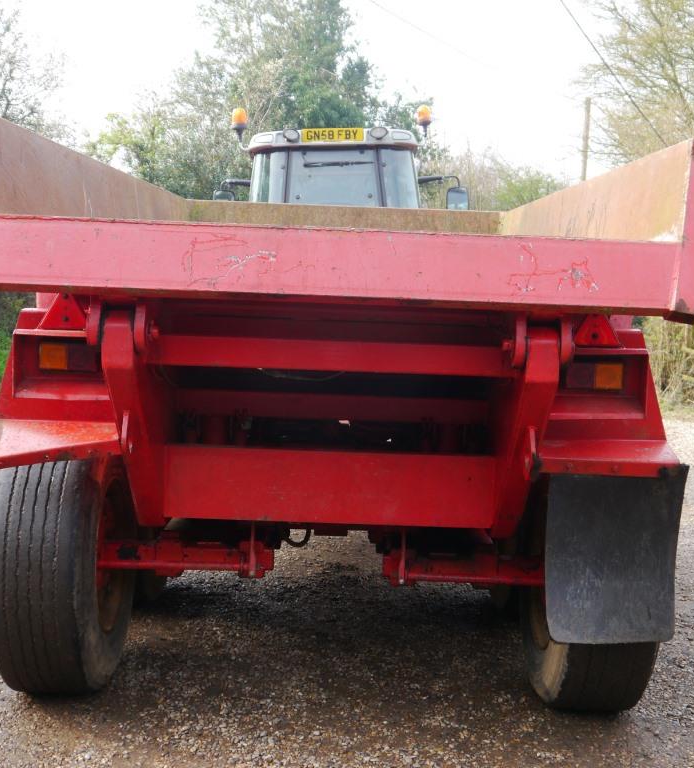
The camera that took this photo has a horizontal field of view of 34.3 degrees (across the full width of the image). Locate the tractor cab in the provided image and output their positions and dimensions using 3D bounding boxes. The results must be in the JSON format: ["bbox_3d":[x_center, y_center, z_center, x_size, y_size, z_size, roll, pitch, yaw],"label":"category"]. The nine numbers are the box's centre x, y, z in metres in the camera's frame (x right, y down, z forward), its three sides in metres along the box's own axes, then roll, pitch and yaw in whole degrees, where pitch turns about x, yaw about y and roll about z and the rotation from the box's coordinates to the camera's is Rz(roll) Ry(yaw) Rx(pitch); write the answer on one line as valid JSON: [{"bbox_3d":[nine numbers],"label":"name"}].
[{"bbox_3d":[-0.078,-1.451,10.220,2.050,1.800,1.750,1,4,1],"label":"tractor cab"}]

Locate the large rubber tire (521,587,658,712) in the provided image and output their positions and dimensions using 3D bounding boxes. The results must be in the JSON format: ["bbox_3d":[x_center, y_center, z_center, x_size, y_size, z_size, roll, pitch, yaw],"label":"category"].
[{"bbox_3d":[0.933,0.734,4.398,0.385,1.060,1.060,2,4,0],"label":"large rubber tire"}]

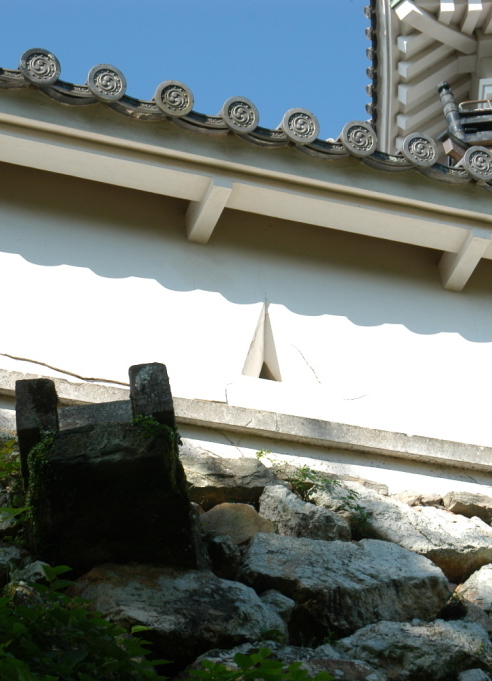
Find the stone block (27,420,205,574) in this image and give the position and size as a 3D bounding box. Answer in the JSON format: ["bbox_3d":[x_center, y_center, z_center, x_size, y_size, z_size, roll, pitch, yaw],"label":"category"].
[{"bbox_3d":[-0.402,0.472,5.890,0.485,0.184,0.565,-6,-43,-3],"label":"stone block"}]

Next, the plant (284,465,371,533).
[{"bbox_3d":[0.286,0.557,6.674,0.242,0.184,0.155,10,-46,-20],"label":"plant"}]

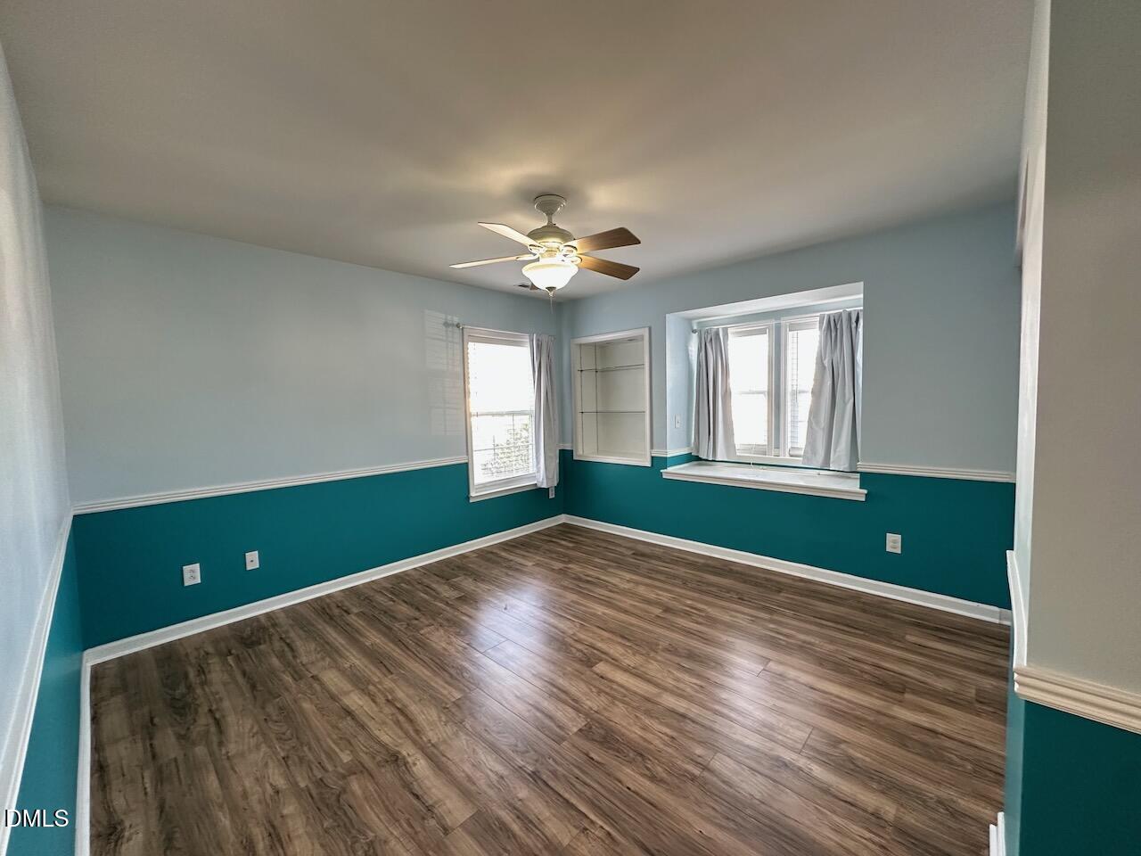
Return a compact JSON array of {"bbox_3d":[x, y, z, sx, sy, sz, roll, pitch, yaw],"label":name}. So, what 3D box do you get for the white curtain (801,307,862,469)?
[{"bbox_3d":[2.070,-0.287,3.643,0.450,1.245,0.100,2,5,44],"label":"white curtain"}]

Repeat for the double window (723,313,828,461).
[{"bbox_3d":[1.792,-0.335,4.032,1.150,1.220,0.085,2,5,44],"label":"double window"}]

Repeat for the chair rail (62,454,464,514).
[{"bbox_3d":[-1.804,0.364,3.354,0.026,0.058,2.485,2,5,44],"label":"chair rail"}]

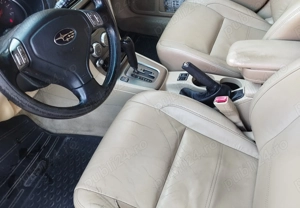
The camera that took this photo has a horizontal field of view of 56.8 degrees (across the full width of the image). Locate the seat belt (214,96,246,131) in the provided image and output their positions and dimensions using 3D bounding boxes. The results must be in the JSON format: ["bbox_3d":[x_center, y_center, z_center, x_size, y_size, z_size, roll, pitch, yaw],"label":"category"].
[{"bbox_3d":[0.289,0.046,0.952,0.045,0.171,0.030,-16,35,42],"label":"seat belt"}]

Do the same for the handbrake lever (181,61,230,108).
[{"bbox_3d":[0.194,-0.064,0.976,0.175,0.168,0.072,12,50,20],"label":"handbrake lever"}]

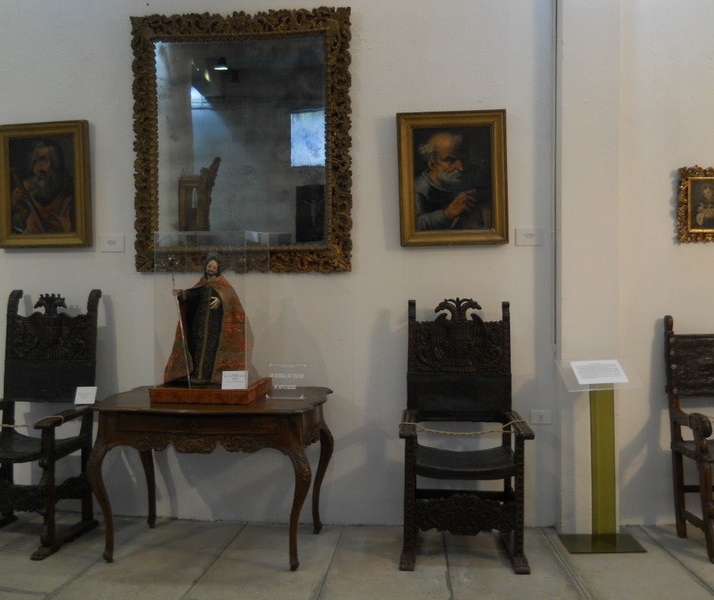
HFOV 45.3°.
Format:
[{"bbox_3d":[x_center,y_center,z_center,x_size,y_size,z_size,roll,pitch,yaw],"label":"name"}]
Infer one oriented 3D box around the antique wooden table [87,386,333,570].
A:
[{"bbox_3d":[-0.722,0.889,4.418,1.110,0.781,0.740,0,2,9],"label":"antique wooden table"}]

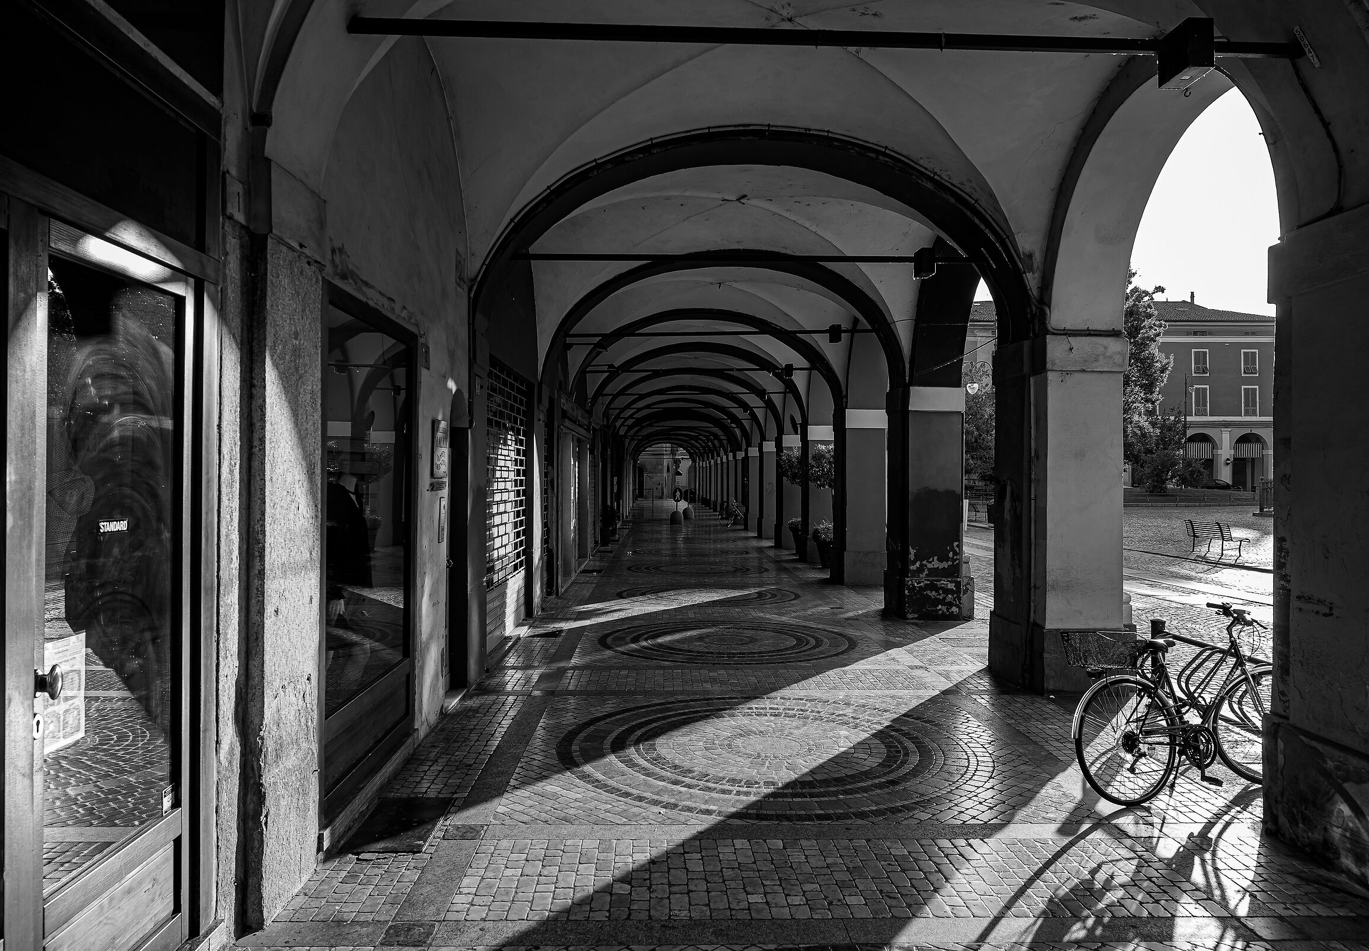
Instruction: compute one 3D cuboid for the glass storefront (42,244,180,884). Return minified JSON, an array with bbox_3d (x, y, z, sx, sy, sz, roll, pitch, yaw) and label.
[{"bbox_3d":[-1.727,0.274,2.909,0.080,1.768,0.714,0,0,-2],"label":"glass storefront"}]

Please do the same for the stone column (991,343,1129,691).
[{"bbox_3d":[3.266,0.314,8.338,0.860,2.926,1.020,0,0,-2],"label":"stone column"}]

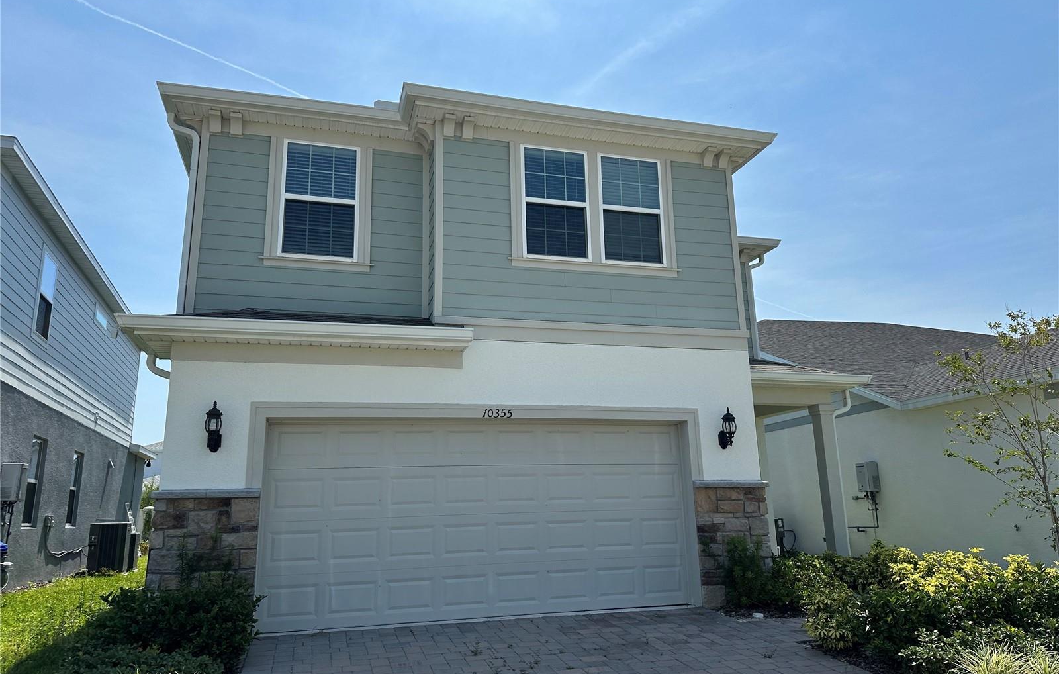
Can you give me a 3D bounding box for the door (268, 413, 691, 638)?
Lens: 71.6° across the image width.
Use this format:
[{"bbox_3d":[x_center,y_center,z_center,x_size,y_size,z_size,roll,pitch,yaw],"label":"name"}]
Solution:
[{"bbox_3d":[-0.434,2.033,8.261,4.850,2.130,0.100,2,-14,-16],"label":"door"}]

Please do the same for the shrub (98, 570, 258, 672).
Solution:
[{"bbox_3d":[-3.054,2.463,6.481,1.210,0.710,0.830,2,-14,-16],"label":"shrub"}]

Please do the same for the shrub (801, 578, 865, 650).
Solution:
[{"bbox_3d":[2.906,2.613,6.986,0.600,0.560,0.600,2,-14,-16],"label":"shrub"}]

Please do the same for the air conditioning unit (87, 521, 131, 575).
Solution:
[{"bbox_3d":[-8.923,4.487,15.575,0.700,0.980,0.700,2,-14,-16],"label":"air conditioning unit"}]

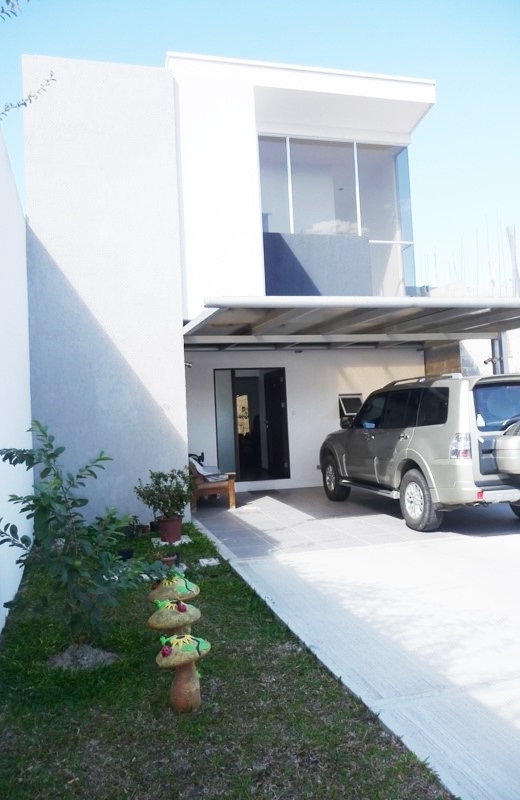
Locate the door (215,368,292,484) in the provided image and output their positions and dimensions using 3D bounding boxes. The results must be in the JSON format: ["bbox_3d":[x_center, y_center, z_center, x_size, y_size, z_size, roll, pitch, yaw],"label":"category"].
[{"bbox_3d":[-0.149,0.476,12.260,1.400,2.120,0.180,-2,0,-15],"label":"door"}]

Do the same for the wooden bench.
[{"bbox_3d":[-0.932,1.301,10.692,0.780,0.880,1.300,-2,0,-15],"label":"wooden bench"}]

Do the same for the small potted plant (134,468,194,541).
[{"bbox_3d":[-1.190,1.292,8.002,0.700,0.920,0.680,-2,0,-15],"label":"small potted plant"}]

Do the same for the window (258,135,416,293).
[{"bbox_3d":[1.321,-3.011,10.937,2.720,2.660,0.200,-2,0,-15],"label":"window"}]

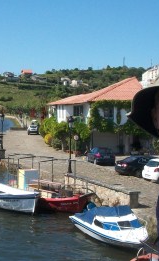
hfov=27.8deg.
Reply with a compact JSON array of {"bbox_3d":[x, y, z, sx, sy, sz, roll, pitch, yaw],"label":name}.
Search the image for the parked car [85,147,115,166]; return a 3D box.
[{"bbox_3d":[1.834,2.219,29.276,1.750,1.480,4.200,0,4,-13],"label":"parked car"}]

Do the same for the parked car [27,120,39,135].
[{"bbox_3d":[-8.357,-0.137,57.991,1.770,1.580,4.200,0,4,-14],"label":"parked car"}]

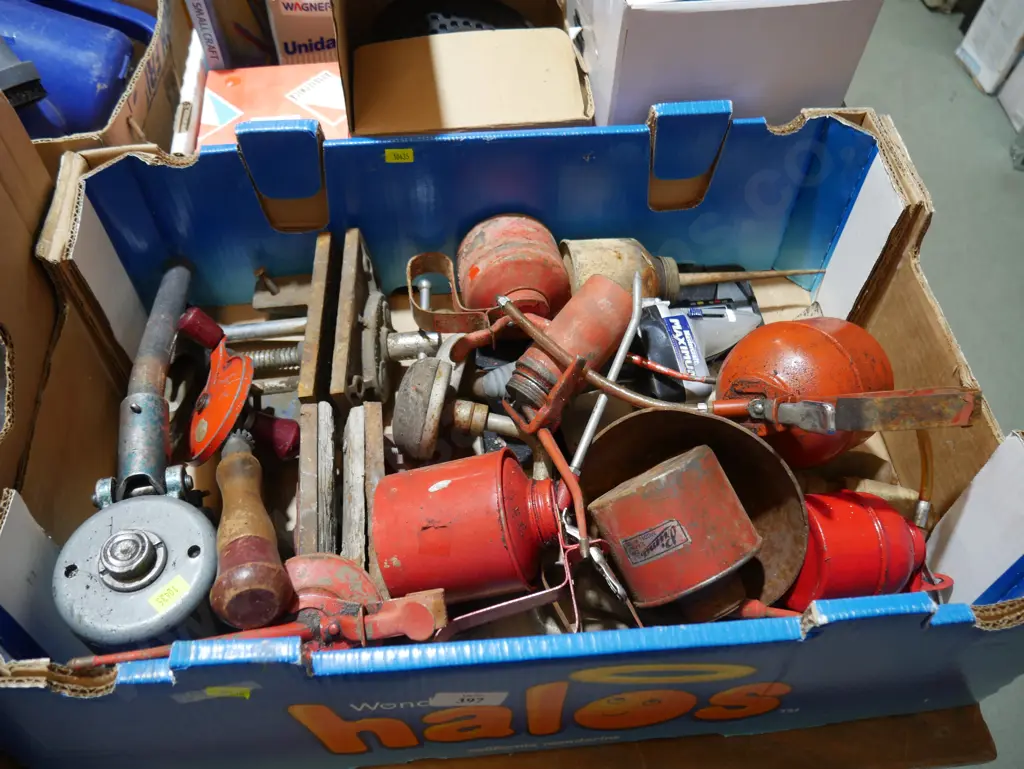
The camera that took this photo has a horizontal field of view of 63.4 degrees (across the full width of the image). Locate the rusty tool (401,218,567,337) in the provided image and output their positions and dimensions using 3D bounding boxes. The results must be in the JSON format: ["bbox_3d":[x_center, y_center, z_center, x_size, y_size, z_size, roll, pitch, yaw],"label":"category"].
[{"bbox_3d":[-0.019,-0.078,0.679,0.134,0.091,0.088,-4,55,-4],"label":"rusty tool"}]

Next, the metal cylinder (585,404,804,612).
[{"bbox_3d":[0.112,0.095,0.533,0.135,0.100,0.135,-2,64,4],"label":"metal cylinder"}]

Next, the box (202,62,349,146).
[{"bbox_3d":[-0.211,-0.217,0.759,0.130,0.070,0.150,-4,54,-4],"label":"box"}]

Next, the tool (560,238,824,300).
[{"bbox_3d":[0.156,-0.091,0.706,0.232,0.068,0.068,-4,55,-4],"label":"tool"}]

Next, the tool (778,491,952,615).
[{"bbox_3d":[0.232,0.112,0.555,0.108,0.083,0.083,-1,79,8],"label":"tool"}]

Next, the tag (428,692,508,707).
[{"bbox_3d":[-0.023,0.170,0.446,0.040,0.024,0.001,4,52,-14],"label":"tag"}]

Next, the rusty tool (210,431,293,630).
[{"bbox_3d":[-0.172,0.084,0.534,0.046,0.046,0.158,-14,38,-11],"label":"rusty tool"}]

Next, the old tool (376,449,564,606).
[{"bbox_3d":[-0.029,0.093,0.550,0.124,0.091,0.091,-13,91,13],"label":"old tool"}]

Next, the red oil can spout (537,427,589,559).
[{"bbox_3d":[0.035,0.068,0.530,0.018,0.011,0.091,-13,60,-10],"label":"red oil can spout"}]

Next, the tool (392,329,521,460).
[{"bbox_3d":[-0.042,0.008,0.618,0.095,0.080,0.095,-4,55,-4],"label":"tool"}]

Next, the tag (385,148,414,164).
[{"bbox_3d":[-0.086,-0.176,0.637,0.021,0.013,0.001,-4,54,-4],"label":"tag"}]

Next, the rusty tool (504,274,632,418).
[{"bbox_3d":[0.042,-0.032,0.610,0.049,0.049,0.116,42,69,1],"label":"rusty tool"}]

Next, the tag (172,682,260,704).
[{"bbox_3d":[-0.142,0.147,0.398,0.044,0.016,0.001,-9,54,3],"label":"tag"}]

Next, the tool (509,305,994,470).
[{"bbox_3d":[0.157,0.002,0.578,0.305,0.128,0.112,5,93,5],"label":"tool"}]

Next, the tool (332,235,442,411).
[{"bbox_3d":[-0.095,-0.036,0.651,0.078,0.085,0.162,-3,55,-3],"label":"tool"}]

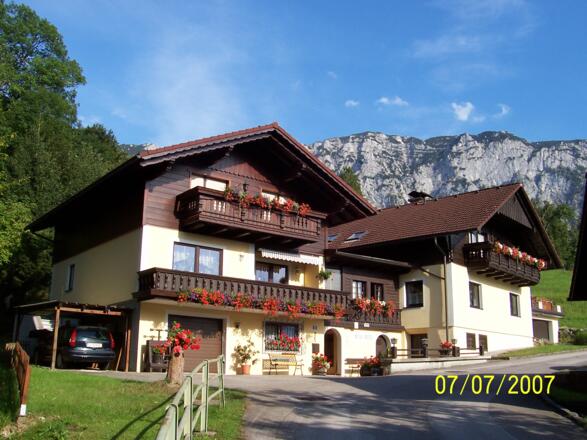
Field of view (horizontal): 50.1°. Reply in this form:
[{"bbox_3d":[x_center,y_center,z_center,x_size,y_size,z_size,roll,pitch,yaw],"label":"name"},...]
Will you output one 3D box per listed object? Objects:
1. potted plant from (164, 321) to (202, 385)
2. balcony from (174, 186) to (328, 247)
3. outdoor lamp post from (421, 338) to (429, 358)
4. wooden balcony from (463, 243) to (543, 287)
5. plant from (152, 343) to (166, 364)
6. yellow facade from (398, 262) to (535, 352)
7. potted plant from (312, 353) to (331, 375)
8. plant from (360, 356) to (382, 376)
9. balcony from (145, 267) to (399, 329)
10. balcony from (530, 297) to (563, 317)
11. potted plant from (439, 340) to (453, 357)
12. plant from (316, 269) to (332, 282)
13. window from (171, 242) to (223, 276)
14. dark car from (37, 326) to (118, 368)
[{"bbox_3d":[-2.806,3.380,16.000,0.969,1.601,0.850,0,-14,0],"label":"potted plant"},{"bbox_3d":[-1.656,0.015,25.950,6.249,1.345,1.752,11,-18,-37],"label":"balcony"},{"bbox_3d":[5.764,5.654,27.600,0.300,0.880,0.300,11,-17,-36],"label":"outdoor lamp post"},{"bbox_3d":[10.806,2.300,32.043,1.250,1.300,6.500,-11,-18,39],"label":"wooden balcony"},{"bbox_3d":[-4.850,4.868,22.832,0.528,0.767,0.500,0,-14,0],"label":"plant"},{"bbox_3d":[9.775,5.326,34.270,2.650,4.196,10.700,-12,-19,39],"label":"yellow facade"},{"bbox_3d":[1.178,6.060,26.400,0.750,0.950,0.750,1,-14,0],"label":"potted plant"},{"bbox_3d":[3.432,6.446,27.600,0.900,0.900,0.800,11,-17,-36],"label":"plant"},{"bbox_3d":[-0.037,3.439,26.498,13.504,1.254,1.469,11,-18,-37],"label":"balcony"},{"bbox_3d":[20.447,7.057,51.000,1.600,1.300,5.800,-12,-19,42],"label":"balcony"},{"bbox_3d":[6.966,5.891,28.700,0.618,0.697,0.580,0,-14,0],"label":"potted plant"},{"bbox_3d":[1.349,2.415,27.300,0.650,0.600,0.650,1,-14,0],"label":"plant"},{"bbox_3d":[-3.815,1.622,25.033,2.305,1.266,0.147,11,-18,-37],"label":"window"},{"bbox_3d":[-8.461,4.945,24.086,1.810,1.510,4.600,11,-17,-36],"label":"dark car"}]

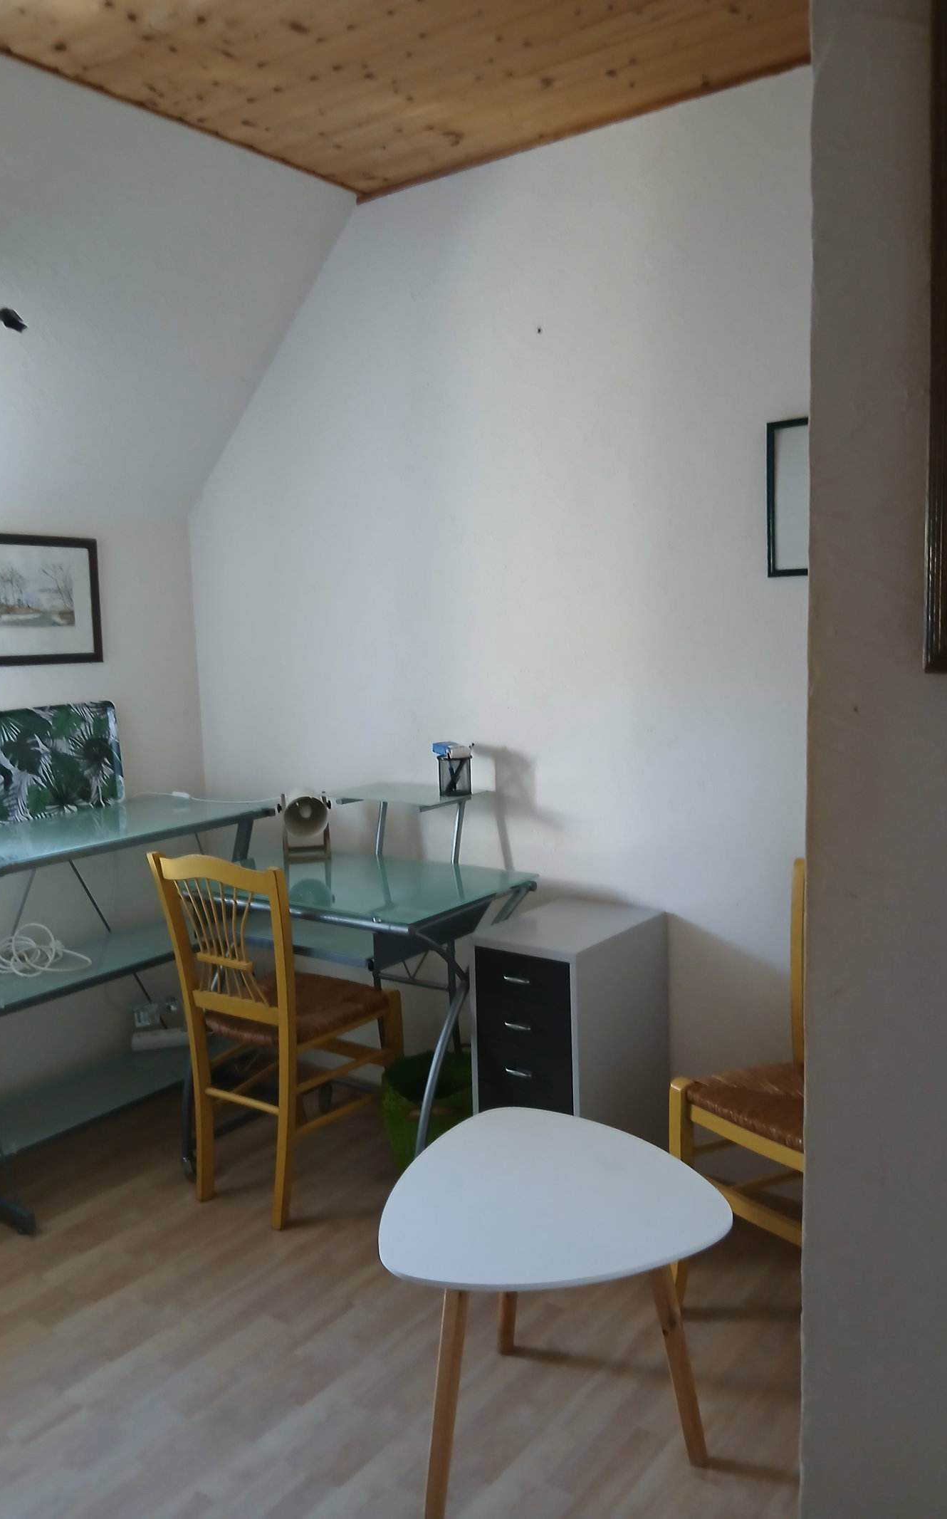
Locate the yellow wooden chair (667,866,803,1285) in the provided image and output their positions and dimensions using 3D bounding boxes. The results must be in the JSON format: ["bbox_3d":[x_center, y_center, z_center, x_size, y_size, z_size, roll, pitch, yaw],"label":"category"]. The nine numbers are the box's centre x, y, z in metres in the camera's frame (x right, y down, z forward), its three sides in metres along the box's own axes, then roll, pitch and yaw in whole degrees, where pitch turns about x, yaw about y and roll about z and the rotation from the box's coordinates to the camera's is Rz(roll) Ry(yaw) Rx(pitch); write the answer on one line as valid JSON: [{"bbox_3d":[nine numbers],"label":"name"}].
[{"bbox_3d":[0.667,0.677,2.125,0.400,0.880,0.455,-7,9,-31],"label":"yellow wooden chair"}]

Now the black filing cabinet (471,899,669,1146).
[{"bbox_3d":[0.241,0.717,2.754,0.283,0.657,0.393,4,10,35],"label":"black filing cabinet"}]

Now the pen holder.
[{"bbox_3d":[-0.048,0.041,3.033,0.090,0.100,0.090,4,10,35],"label":"pen holder"}]

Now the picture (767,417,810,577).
[{"bbox_3d":[0.767,-0.560,2.417,0.310,0.332,0.020,4,10,35],"label":"picture"}]

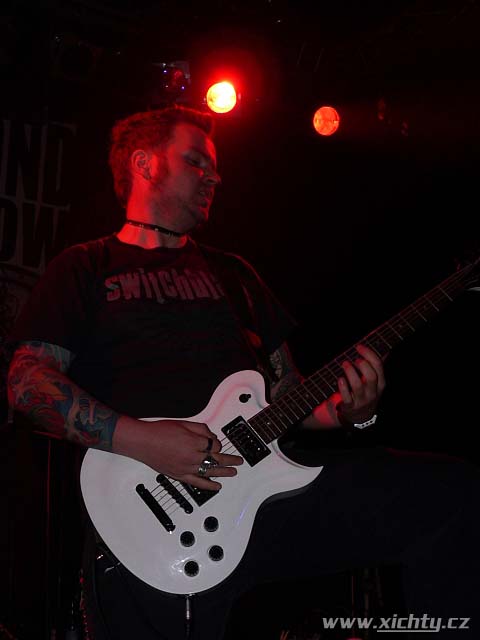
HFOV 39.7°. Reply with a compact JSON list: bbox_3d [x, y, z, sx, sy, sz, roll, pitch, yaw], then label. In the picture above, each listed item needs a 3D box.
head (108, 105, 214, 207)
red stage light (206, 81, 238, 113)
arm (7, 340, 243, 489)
[{"bbox_3d":[-0.152,-0.312,1.320,0.215,0.245,0.170,15,1,25],"label":"head"},{"bbox_3d":[-0.132,-1.478,4.400,0.230,0.230,0.270,-1,21,-2],"label":"red stage light"},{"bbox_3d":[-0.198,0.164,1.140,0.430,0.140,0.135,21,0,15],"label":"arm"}]

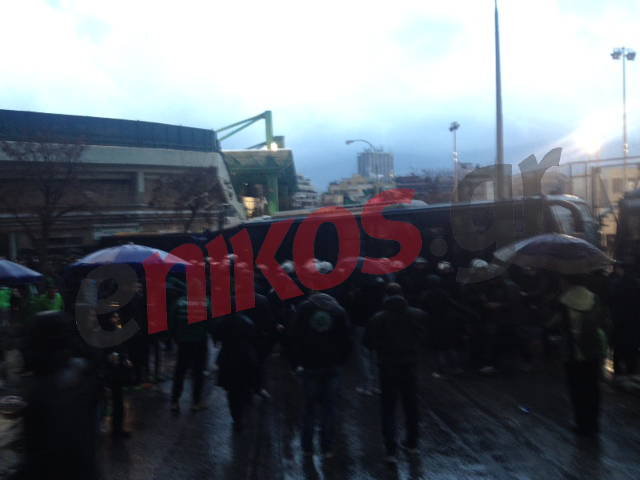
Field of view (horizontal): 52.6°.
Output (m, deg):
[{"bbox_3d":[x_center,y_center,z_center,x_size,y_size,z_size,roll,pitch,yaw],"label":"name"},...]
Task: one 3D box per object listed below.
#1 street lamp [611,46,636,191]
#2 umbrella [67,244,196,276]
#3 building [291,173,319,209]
[{"bbox_3d":[14.693,-3.398,30.860,1.150,11.700,0.600,-1,-1,-15],"label":"street lamp"},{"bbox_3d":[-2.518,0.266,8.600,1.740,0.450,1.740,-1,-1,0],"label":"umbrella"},{"bbox_3d":[-7.596,-12.583,255.811,17.000,27.000,15.000,-1,-1,-11],"label":"building"}]

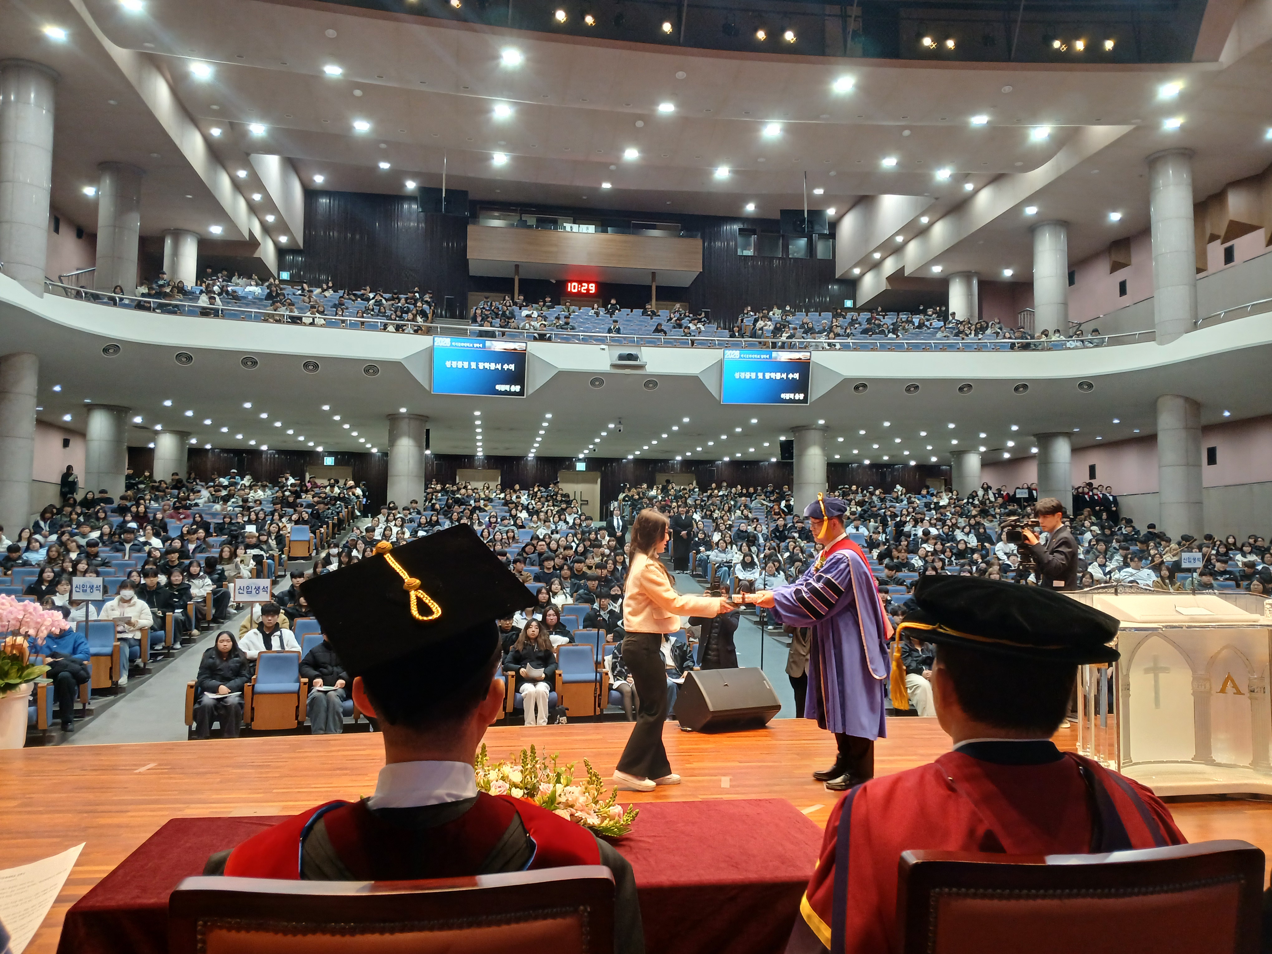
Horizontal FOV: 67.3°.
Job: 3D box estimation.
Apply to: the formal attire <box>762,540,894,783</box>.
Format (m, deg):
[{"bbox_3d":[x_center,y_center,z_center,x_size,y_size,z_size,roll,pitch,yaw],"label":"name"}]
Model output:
[{"bbox_3d":[1.181,1.094,5.838,0.710,1.430,0.580,1,-4,-10],"label":"formal attire"}]

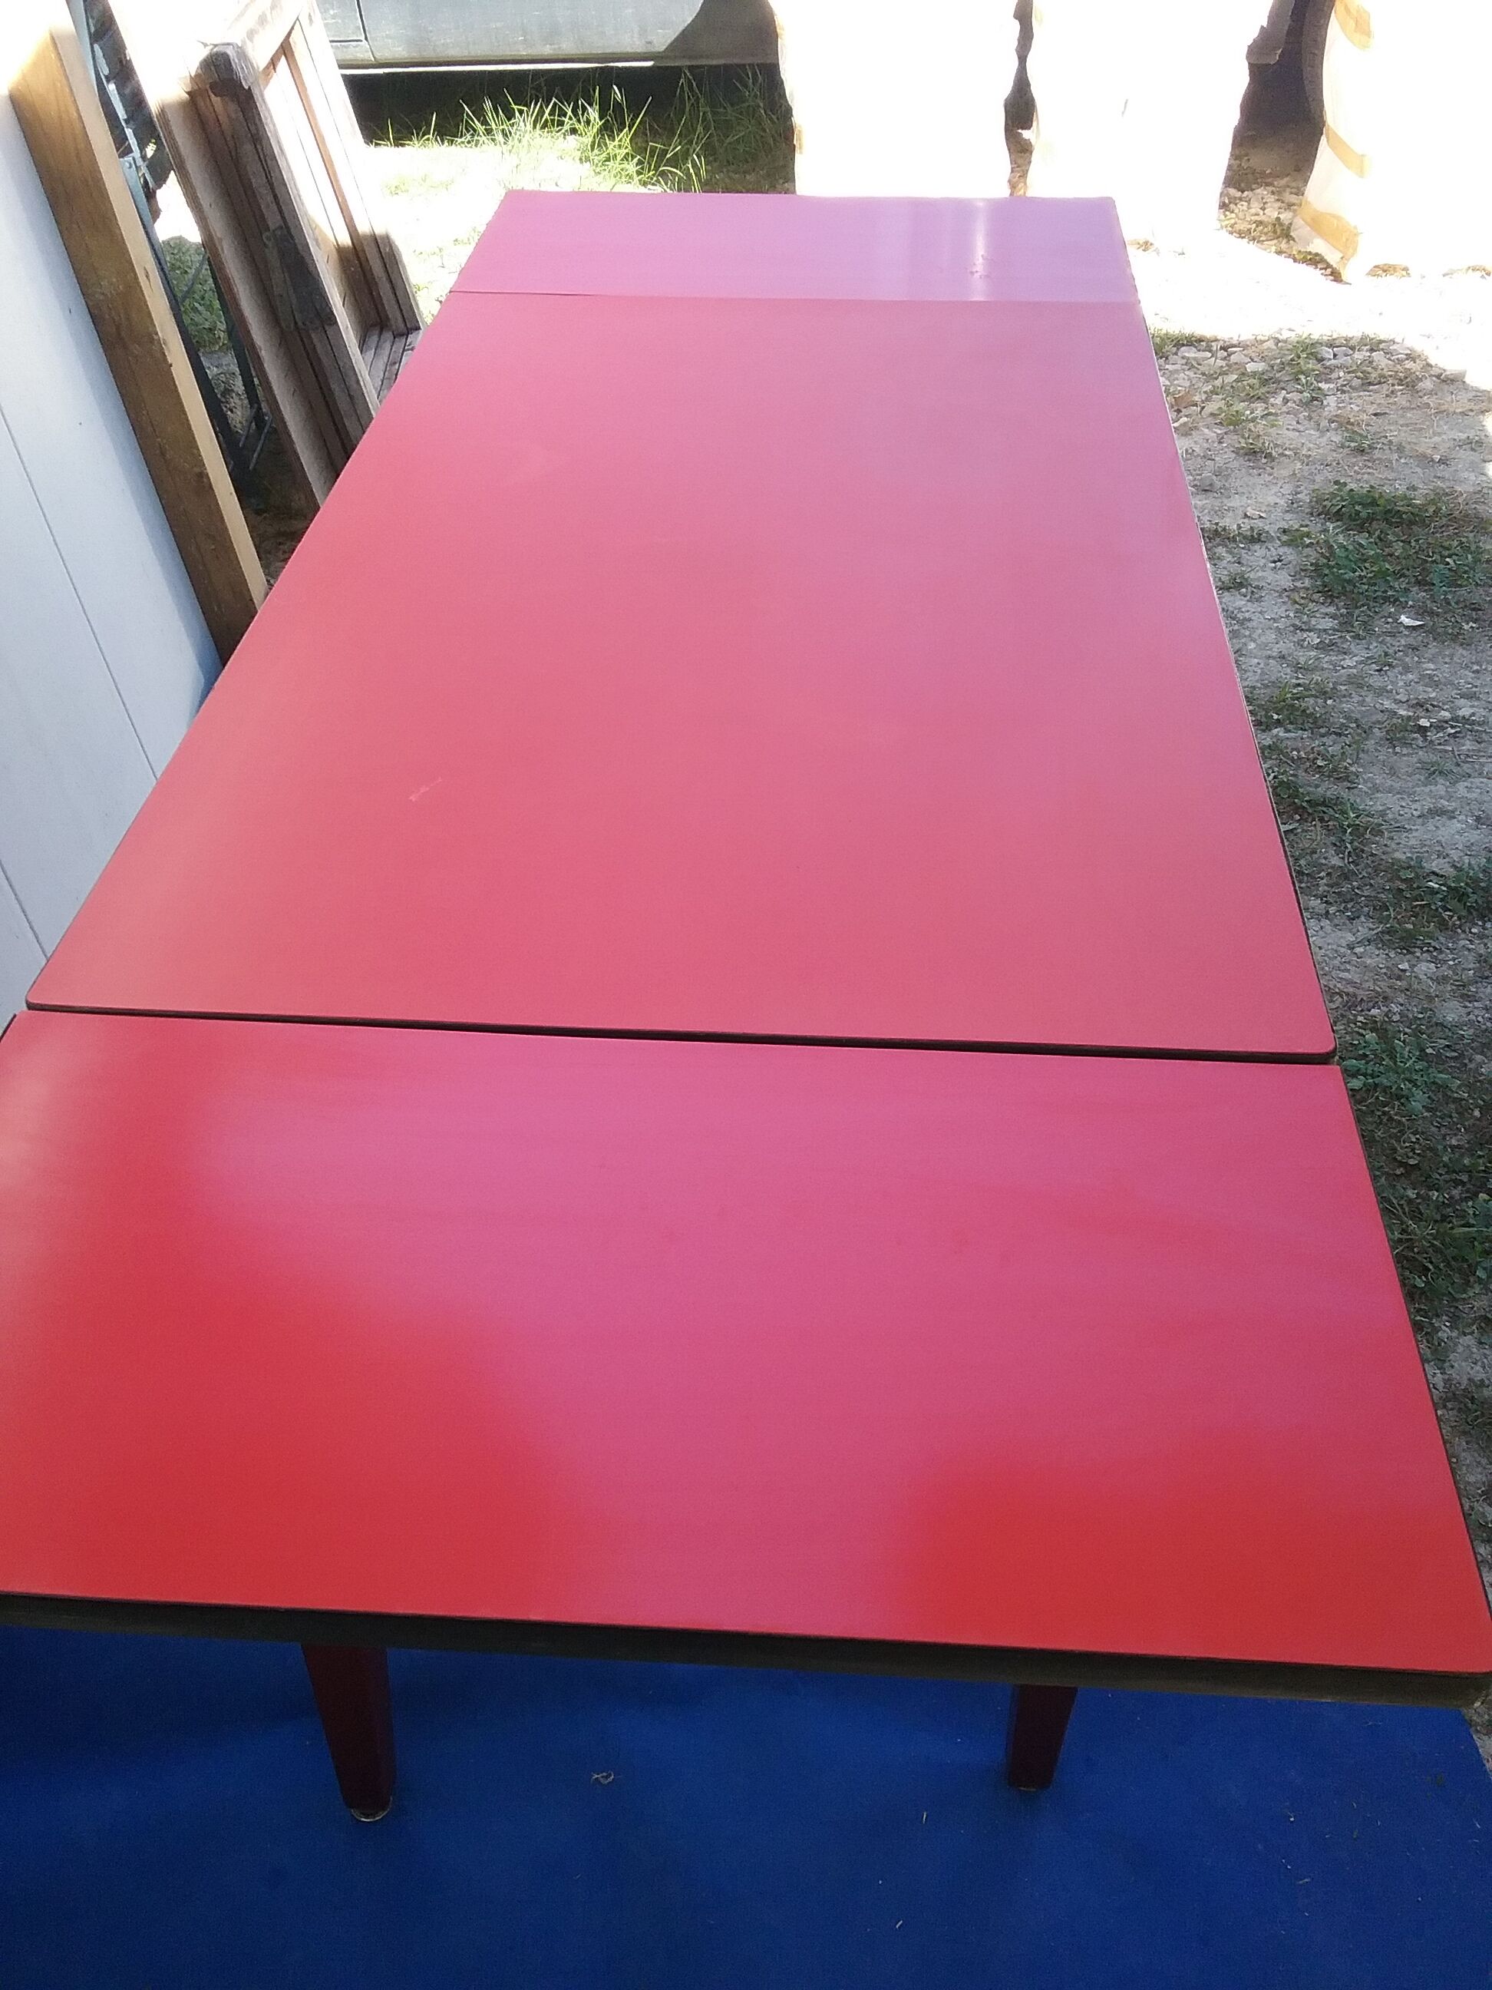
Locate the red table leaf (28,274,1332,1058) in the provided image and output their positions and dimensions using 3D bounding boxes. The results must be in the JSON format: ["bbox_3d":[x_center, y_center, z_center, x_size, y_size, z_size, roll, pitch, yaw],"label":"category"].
[{"bbox_3d":[0.001,-0.324,1.333,0.675,0.023,1.094,2,40,4],"label":"red table leaf"}]

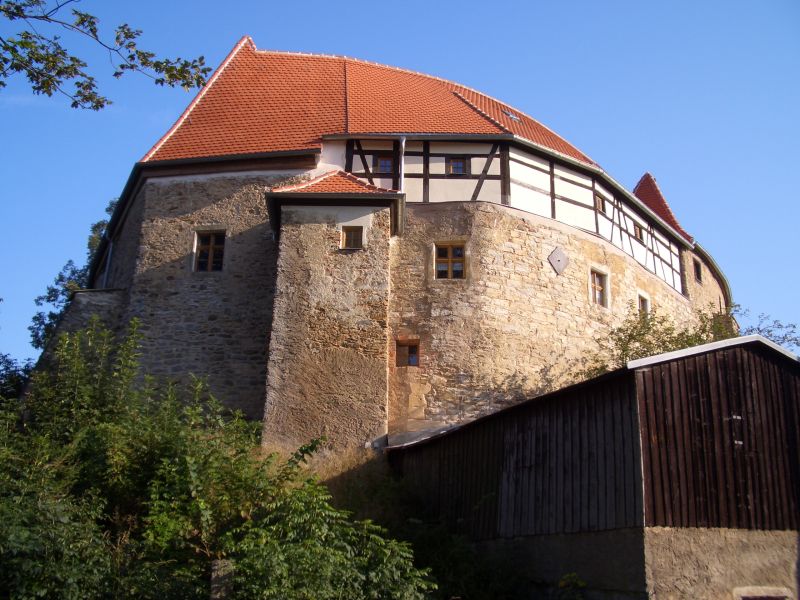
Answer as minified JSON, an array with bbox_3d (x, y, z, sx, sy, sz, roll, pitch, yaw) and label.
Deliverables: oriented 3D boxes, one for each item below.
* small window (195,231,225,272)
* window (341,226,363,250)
[{"bbox_3d":[-5.683,-1.455,24.168,0.900,1.320,0.200,-2,-16,10],"label":"small window"},{"bbox_3d":[-1.270,-1.621,21.318,0.570,0.670,0.180,1,-16,0],"label":"window"}]

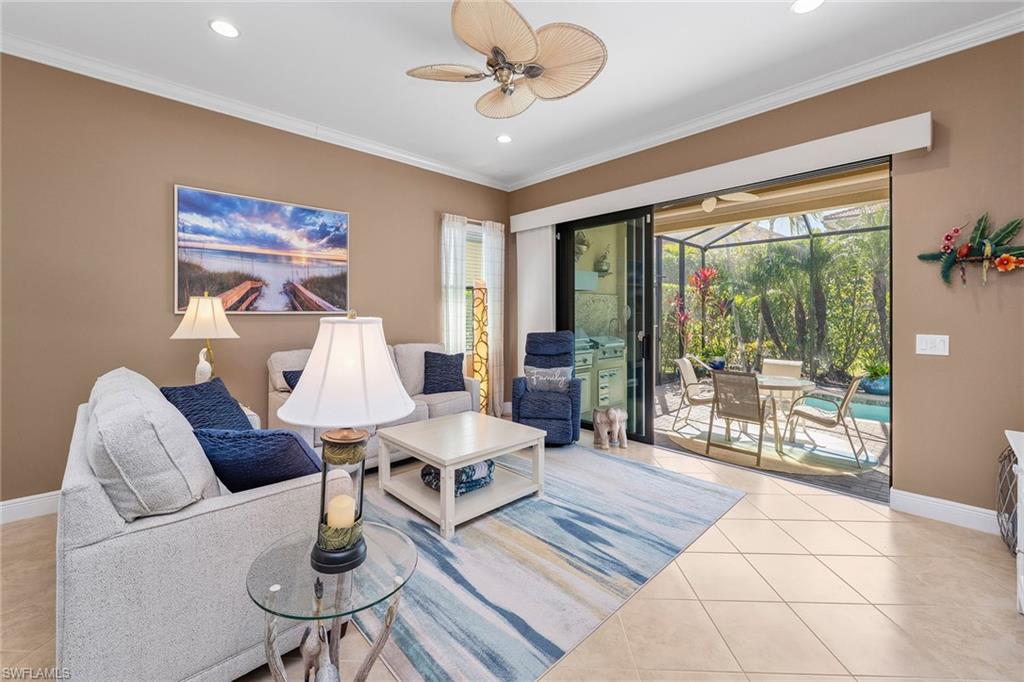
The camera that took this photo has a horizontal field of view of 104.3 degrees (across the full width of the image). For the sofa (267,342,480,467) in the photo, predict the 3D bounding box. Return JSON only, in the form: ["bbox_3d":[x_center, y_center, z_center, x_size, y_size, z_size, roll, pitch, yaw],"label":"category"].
[{"bbox_3d":[-1.231,0.592,3.727,1.699,1.010,0.871,-2,4,-42],"label":"sofa"}]

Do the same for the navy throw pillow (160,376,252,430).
[{"bbox_3d":[-1.713,0.442,2.251,0.160,0.450,0.450,-27,1,-3],"label":"navy throw pillow"}]

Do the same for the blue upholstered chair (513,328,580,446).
[{"bbox_3d":[0.412,0.488,4.457,0.730,1.110,0.860,0,3,8],"label":"blue upholstered chair"}]

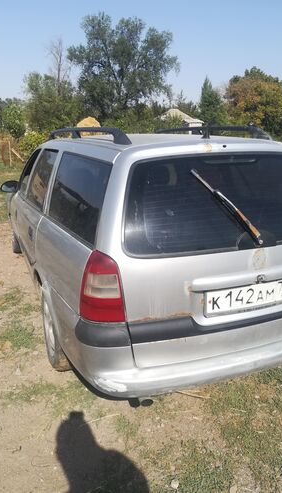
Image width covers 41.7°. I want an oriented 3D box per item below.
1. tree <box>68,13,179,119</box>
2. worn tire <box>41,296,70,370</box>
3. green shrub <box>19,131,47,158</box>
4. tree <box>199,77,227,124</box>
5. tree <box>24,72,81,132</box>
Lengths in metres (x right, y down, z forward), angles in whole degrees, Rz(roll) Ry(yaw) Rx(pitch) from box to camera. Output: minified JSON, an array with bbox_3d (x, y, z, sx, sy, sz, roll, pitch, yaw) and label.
[{"bbox_3d":[-1.733,-16.353,36.739,10.715,11.990,9.643,0,18,-3],"label":"tree"},{"bbox_3d":[-0.503,0.479,2.420,0.195,0.620,0.620,-6,19,-21],"label":"worn tire"},{"bbox_3d":[-5.243,-5.044,18.433,1.516,1.391,1.440,-4,18,-15],"label":"green shrub"},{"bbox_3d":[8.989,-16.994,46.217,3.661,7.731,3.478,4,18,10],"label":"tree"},{"bbox_3d":[-7.836,-12.160,33.002,4.824,6.116,4.341,-3,18,-12],"label":"tree"}]

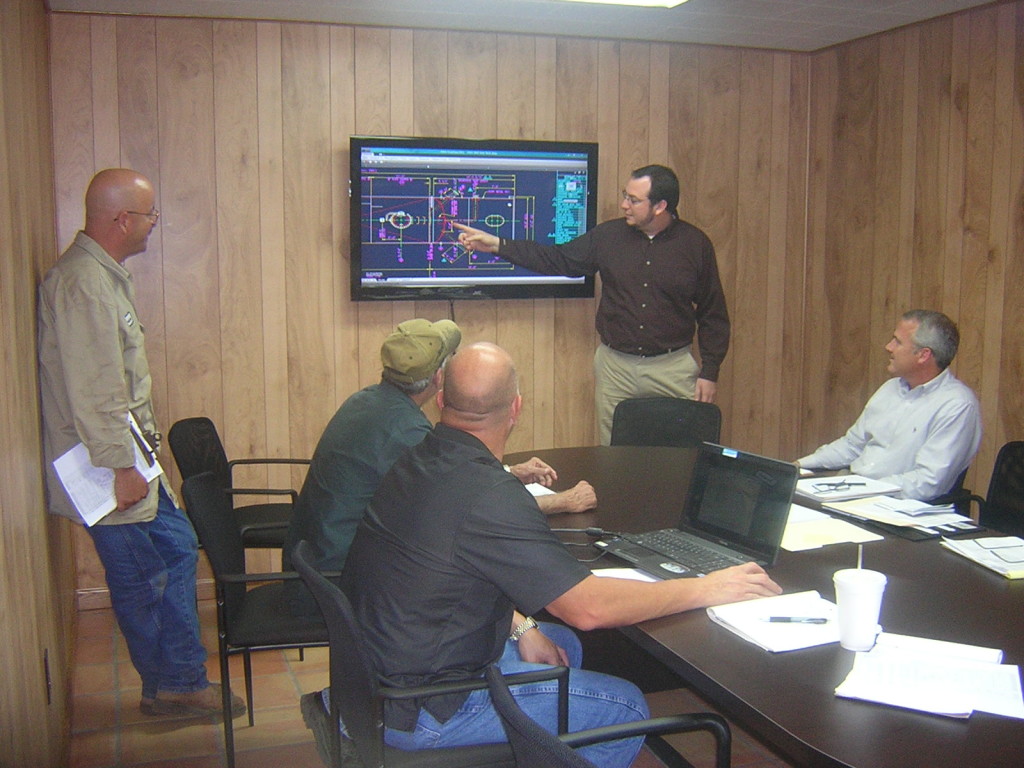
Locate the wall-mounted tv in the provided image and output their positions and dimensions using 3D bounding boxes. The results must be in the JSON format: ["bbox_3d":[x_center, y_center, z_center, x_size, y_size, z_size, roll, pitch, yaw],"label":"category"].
[{"bbox_3d":[-0.159,-0.712,4.624,1.100,0.680,0.100,-2,10,-18],"label":"wall-mounted tv"}]

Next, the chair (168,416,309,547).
[{"bbox_3d":[-1.004,0.555,3.970,0.570,0.880,0.560,-2,8,-11],"label":"chair"}]

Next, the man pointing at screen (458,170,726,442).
[{"bbox_3d":[0.357,0.007,4.474,1.100,1.820,0.450,1,8,10],"label":"man pointing at screen"}]

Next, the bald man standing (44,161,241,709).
[{"bbox_3d":[-1.126,0.214,3.261,0.550,1.750,0.510,-2,8,-10],"label":"bald man standing"}]

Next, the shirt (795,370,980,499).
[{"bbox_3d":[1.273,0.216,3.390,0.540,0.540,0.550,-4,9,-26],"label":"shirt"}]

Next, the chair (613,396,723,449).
[{"bbox_3d":[0.637,0.524,4.178,0.570,0.880,0.570,0,8,-1],"label":"chair"}]

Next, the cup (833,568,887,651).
[{"bbox_3d":[0.667,0.431,2.043,0.100,0.152,0.100,0,8,0],"label":"cup"}]

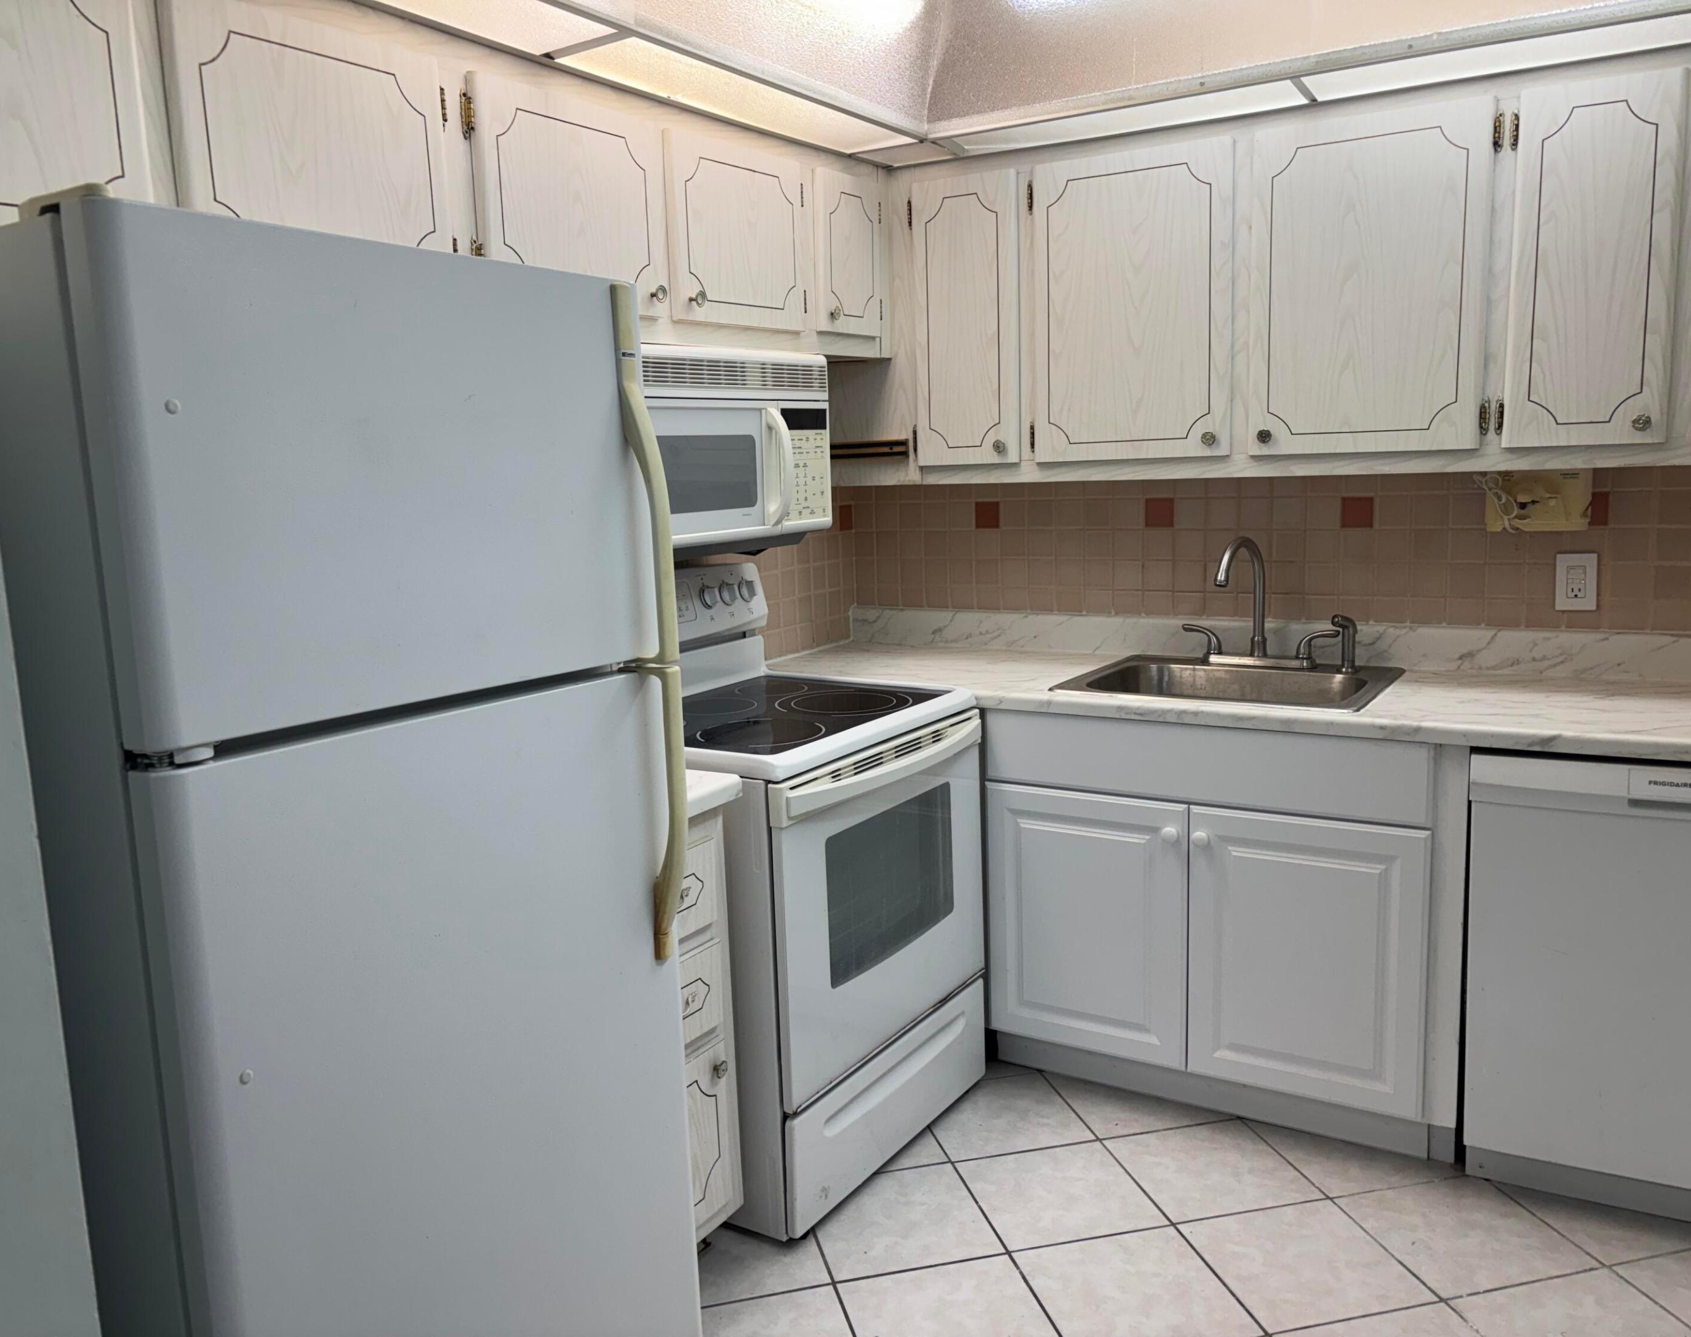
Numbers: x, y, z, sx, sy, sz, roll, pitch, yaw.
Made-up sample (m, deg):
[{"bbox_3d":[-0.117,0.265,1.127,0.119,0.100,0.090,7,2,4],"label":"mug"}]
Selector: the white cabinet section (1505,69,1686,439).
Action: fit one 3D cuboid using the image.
[{"bbox_3d":[1.446,-0.757,2.574,0.265,0.652,0.310,4,10,32],"label":"white cabinet section"}]

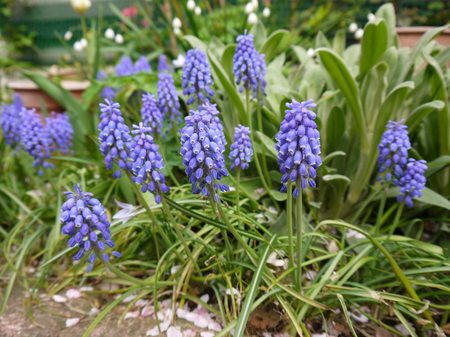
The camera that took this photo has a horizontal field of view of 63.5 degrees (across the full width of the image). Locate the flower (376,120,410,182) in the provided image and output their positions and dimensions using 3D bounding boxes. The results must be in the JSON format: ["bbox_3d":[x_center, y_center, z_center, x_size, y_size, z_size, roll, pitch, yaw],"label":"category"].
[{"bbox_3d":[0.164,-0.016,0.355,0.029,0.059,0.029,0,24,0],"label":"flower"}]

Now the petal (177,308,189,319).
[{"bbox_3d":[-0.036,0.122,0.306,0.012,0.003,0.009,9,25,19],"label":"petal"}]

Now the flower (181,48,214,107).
[{"bbox_3d":[-0.028,-0.093,0.370,0.031,0.062,0.031,-5,21,0],"label":"flower"}]

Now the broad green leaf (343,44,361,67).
[{"bbox_3d":[0.167,-0.148,0.480,0.025,0.034,0.014,5,24,-2],"label":"broad green leaf"}]

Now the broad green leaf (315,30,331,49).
[{"bbox_3d":[0.147,-0.192,0.550,0.024,0.034,0.012,-2,18,0],"label":"broad green leaf"}]

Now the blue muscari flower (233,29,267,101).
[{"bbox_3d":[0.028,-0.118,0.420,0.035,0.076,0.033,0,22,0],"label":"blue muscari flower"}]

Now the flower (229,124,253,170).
[{"bbox_3d":[0.015,-0.021,0.360,0.024,0.045,0.024,3,18,0],"label":"flower"}]

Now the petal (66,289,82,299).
[{"bbox_3d":[-0.106,0.088,0.257,0.011,0.003,0.009,0,18,0],"label":"petal"}]

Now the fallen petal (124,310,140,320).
[{"bbox_3d":[-0.077,0.123,0.304,0.013,0.003,0.010,0,22,0],"label":"fallen petal"}]

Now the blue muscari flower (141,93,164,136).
[{"bbox_3d":[-0.084,-0.064,0.420,0.024,0.050,0.024,-15,20,0],"label":"blue muscari flower"}]

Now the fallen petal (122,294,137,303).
[{"bbox_3d":[-0.079,0.107,0.300,0.013,0.003,0.009,0,21,0],"label":"fallen petal"}]

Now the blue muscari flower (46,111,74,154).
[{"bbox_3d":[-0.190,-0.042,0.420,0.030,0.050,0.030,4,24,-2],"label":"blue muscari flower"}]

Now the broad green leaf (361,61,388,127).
[{"bbox_3d":[0.175,-0.086,0.425,0.031,0.077,0.022,2,18,0],"label":"broad green leaf"}]

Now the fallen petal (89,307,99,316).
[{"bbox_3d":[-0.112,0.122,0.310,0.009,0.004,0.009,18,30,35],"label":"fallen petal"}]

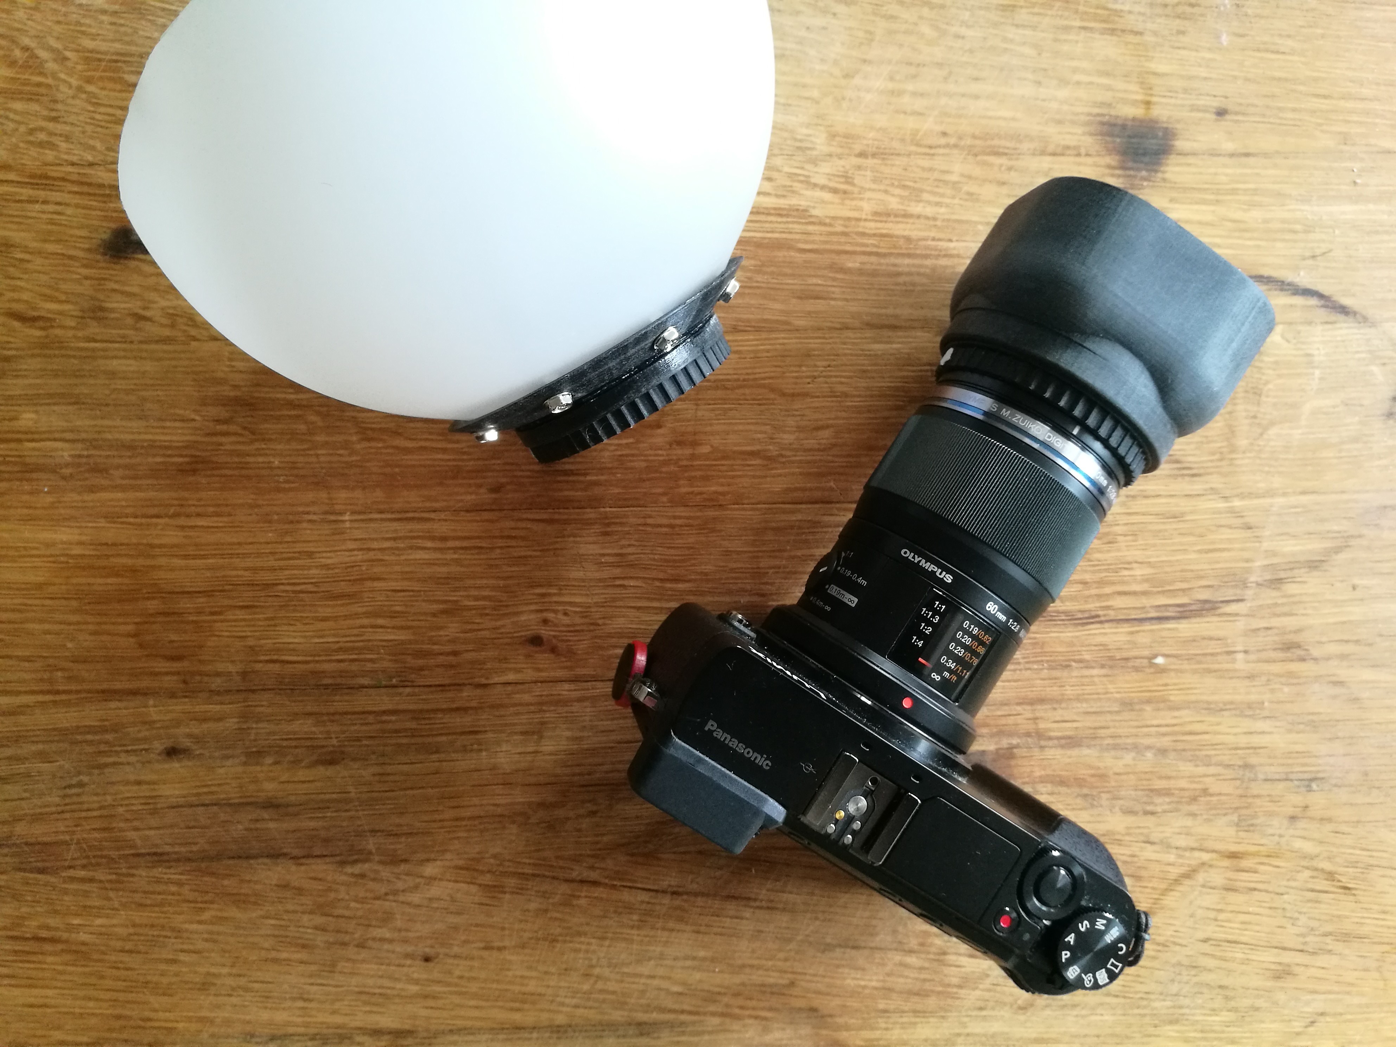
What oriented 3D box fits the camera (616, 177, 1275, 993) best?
[{"bbox_3d":[0.071,0.014,0.266,0.129,0.072,0.169,33,89,-9],"label":"camera"}]

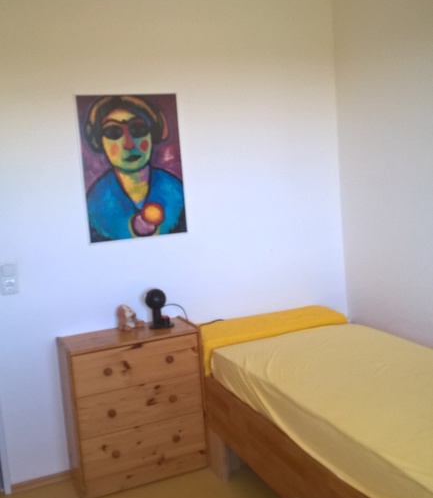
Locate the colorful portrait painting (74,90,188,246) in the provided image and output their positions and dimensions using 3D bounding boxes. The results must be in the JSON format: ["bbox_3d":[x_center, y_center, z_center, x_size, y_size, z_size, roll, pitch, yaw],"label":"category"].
[{"bbox_3d":[-0.401,-0.399,3.101,0.500,0.700,0.020,-7,8,-23],"label":"colorful portrait painting"}]

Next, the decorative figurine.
[{"bbox_3d":[-0.422,0.345,3.125,0.105,0.115,0.095,2,9,37],"label":"decorative figurine"}]

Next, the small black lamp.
[{"bbox_3d":[-0.279,0.292,3.155,0.120,0.190,0.120,-7,8,-23],"label":"small black lamp"}]

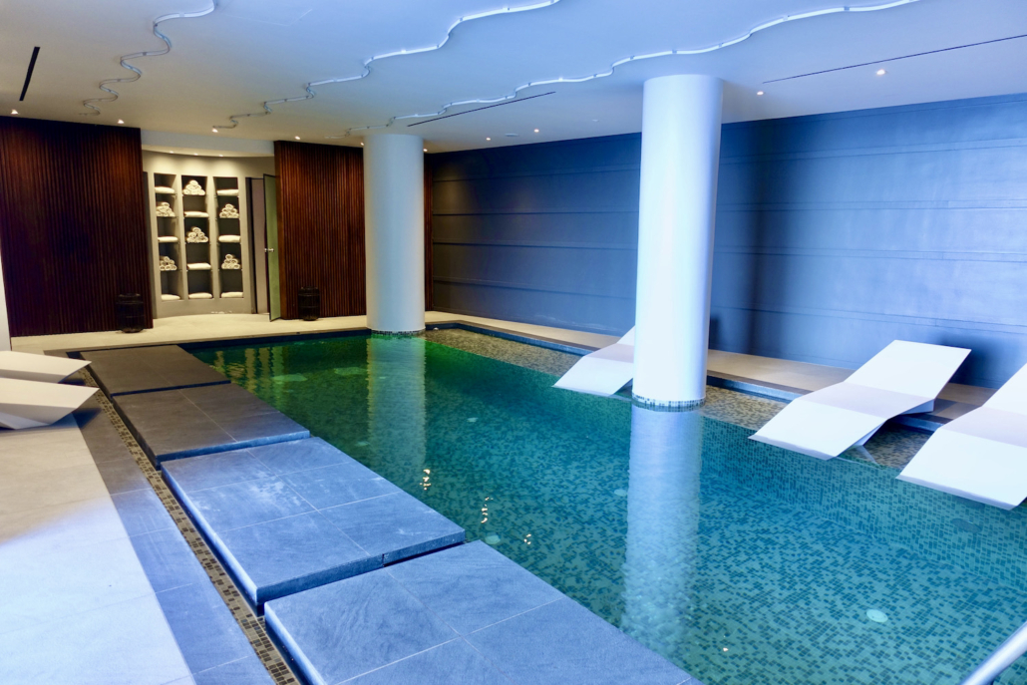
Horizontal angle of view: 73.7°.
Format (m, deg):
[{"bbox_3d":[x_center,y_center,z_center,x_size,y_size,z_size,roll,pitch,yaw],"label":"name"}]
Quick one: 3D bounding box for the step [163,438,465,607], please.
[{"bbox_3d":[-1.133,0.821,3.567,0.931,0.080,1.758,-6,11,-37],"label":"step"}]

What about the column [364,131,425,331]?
[{"bbox_3d":[-1.747,-1.554,10.151,0.848,2.828,0.848,1,9,0],"label":"column"}]

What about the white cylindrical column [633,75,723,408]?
[{"bbox_3d":[1.455,-0.851,6.125,0.651,2.809,0.651,1,9,0],"label":"white cylindrical column"}]

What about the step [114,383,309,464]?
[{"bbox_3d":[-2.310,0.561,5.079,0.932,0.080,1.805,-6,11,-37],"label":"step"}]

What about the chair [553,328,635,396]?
[{"bbox_3d":[1.254,0.136,7.237,0.735,0.720,2.050,8,11,37],"label":"chair"}]

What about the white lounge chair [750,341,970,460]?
[{"bbox_3d":[2.769,0.457,5.382,2.050,0.720,0.735,-5,11,-35],"label":"white lounge chair"}]

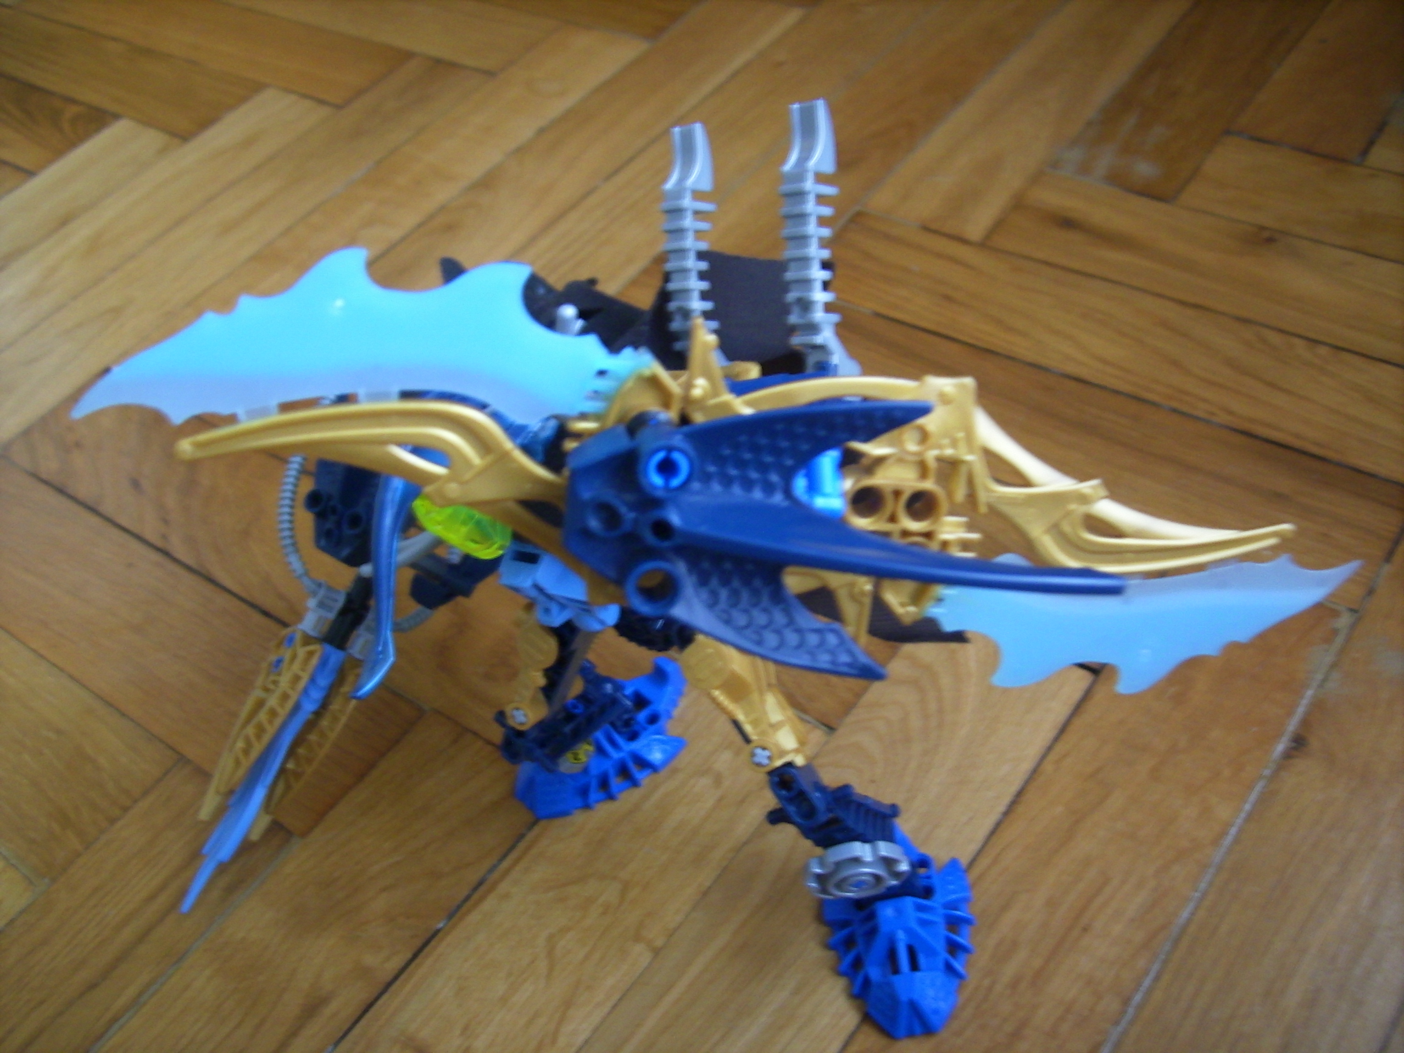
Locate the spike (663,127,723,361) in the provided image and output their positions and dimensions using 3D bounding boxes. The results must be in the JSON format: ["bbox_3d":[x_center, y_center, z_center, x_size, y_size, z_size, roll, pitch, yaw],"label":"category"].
[{"bbox_3d":[-0.001,-0.056,0.268,0.008,0.054,0.011,-3,0,38],"label":"spike"}]

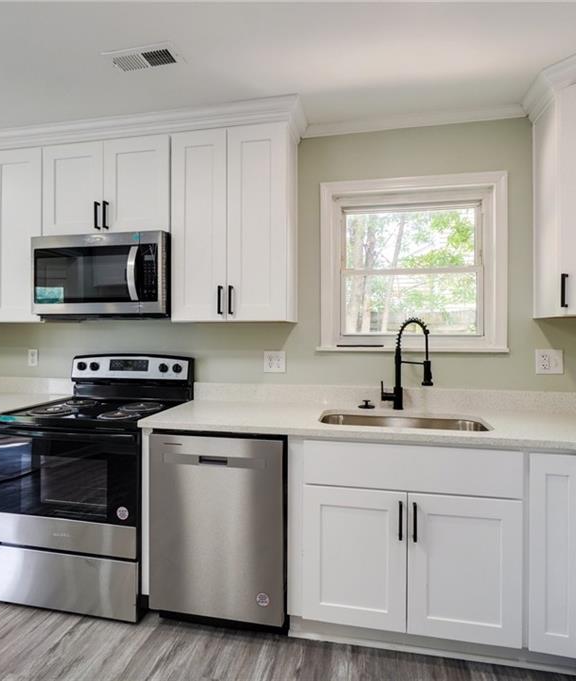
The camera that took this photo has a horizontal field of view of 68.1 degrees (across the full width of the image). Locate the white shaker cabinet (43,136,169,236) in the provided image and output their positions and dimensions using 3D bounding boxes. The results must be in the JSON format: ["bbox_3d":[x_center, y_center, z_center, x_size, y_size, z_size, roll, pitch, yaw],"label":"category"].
[{"bbox_3d":[-0.950,-0.810,2.414,0.765,0.514,0.310,0,1,12],"label":"white shaker cabinet"}]

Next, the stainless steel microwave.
[{"bbox_3d":[-0.959,-0.334,2.378,0.755,0.429,0.425,0,1,12],"label":"stainless steel microwave"}]

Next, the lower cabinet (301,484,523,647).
[{"bbox_3d":[0.532,0.873,1.971,0.827,0.558,0.606,0,1,12],"label":"lower cabinet"}]

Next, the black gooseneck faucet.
[{"bbox_3d":[0.592,0.122,2.113,0.110,0.470,0.270,0,1,-33],"label":"black gooseneck faucet"}]

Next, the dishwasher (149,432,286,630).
[{"bbox_3d":[-0.260,0.841,2.124,0.609,0.869,0.608,0,1,12],"label":"dishwasher"}]

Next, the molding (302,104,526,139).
[{"bbox_3d":[0.635,-1.143,2.228,1.135,0.050,0.056,0,1,12],"label":"molding"}]

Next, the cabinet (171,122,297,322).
[{"bbox_3d":[-0.274,-0.581,2.277,0.617,0.964,0.310,0,1,12],"label":"cabinet"}]

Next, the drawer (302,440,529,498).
[{"bbox_3d":[0.475,0.507,1.684,0.832,0.181,0.022,0,1,12],"label":"drawer"}]

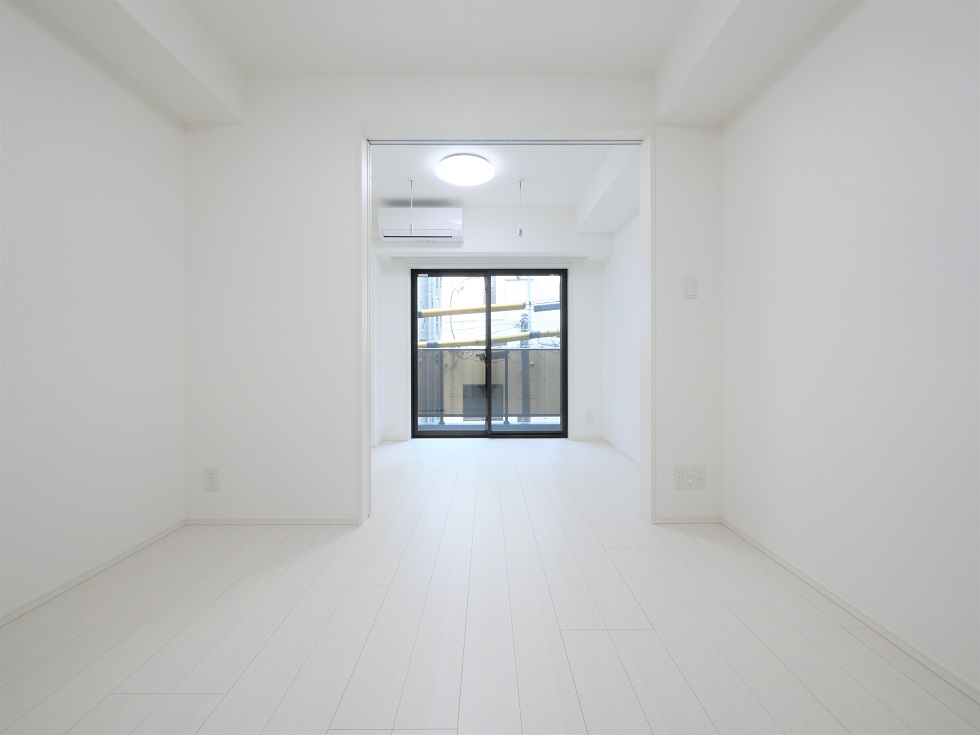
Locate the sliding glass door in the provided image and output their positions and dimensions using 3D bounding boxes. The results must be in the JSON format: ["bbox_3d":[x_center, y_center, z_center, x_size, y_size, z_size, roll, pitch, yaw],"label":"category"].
[{"bbox_3d":[0.000,-0.150,4.380,1.720,1.860,0.090,0,1,0],"label":"sliding glass door"}]

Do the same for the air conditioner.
[{"bbox_3d":[-0.650,-1.340,3.780,0.790,0.287,0.235,0,1,0],"label":"air conditioner"}]

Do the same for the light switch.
[{"bbox_3d":[1.066,-0.424,2.102,0.074,0.123,0.011,0,1,0],"label":"light switch"}]

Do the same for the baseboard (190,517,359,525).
[{"bbox_3d":[-1.152,0.816,2.095,0.917,0.037,0.012,0,1,0],"label":"baseboard"}]

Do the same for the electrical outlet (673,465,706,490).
[{"bbox_3d":[1.063,0.584,2.102,0.167,0.125,0.011,0,1,0],"label":"electrical outlet"}]

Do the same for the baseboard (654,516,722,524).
[{"bbox_3d":[1.054,0.815,2.105,0.355,0.036,0.012,0,1,0],"label":"baseboard"}]

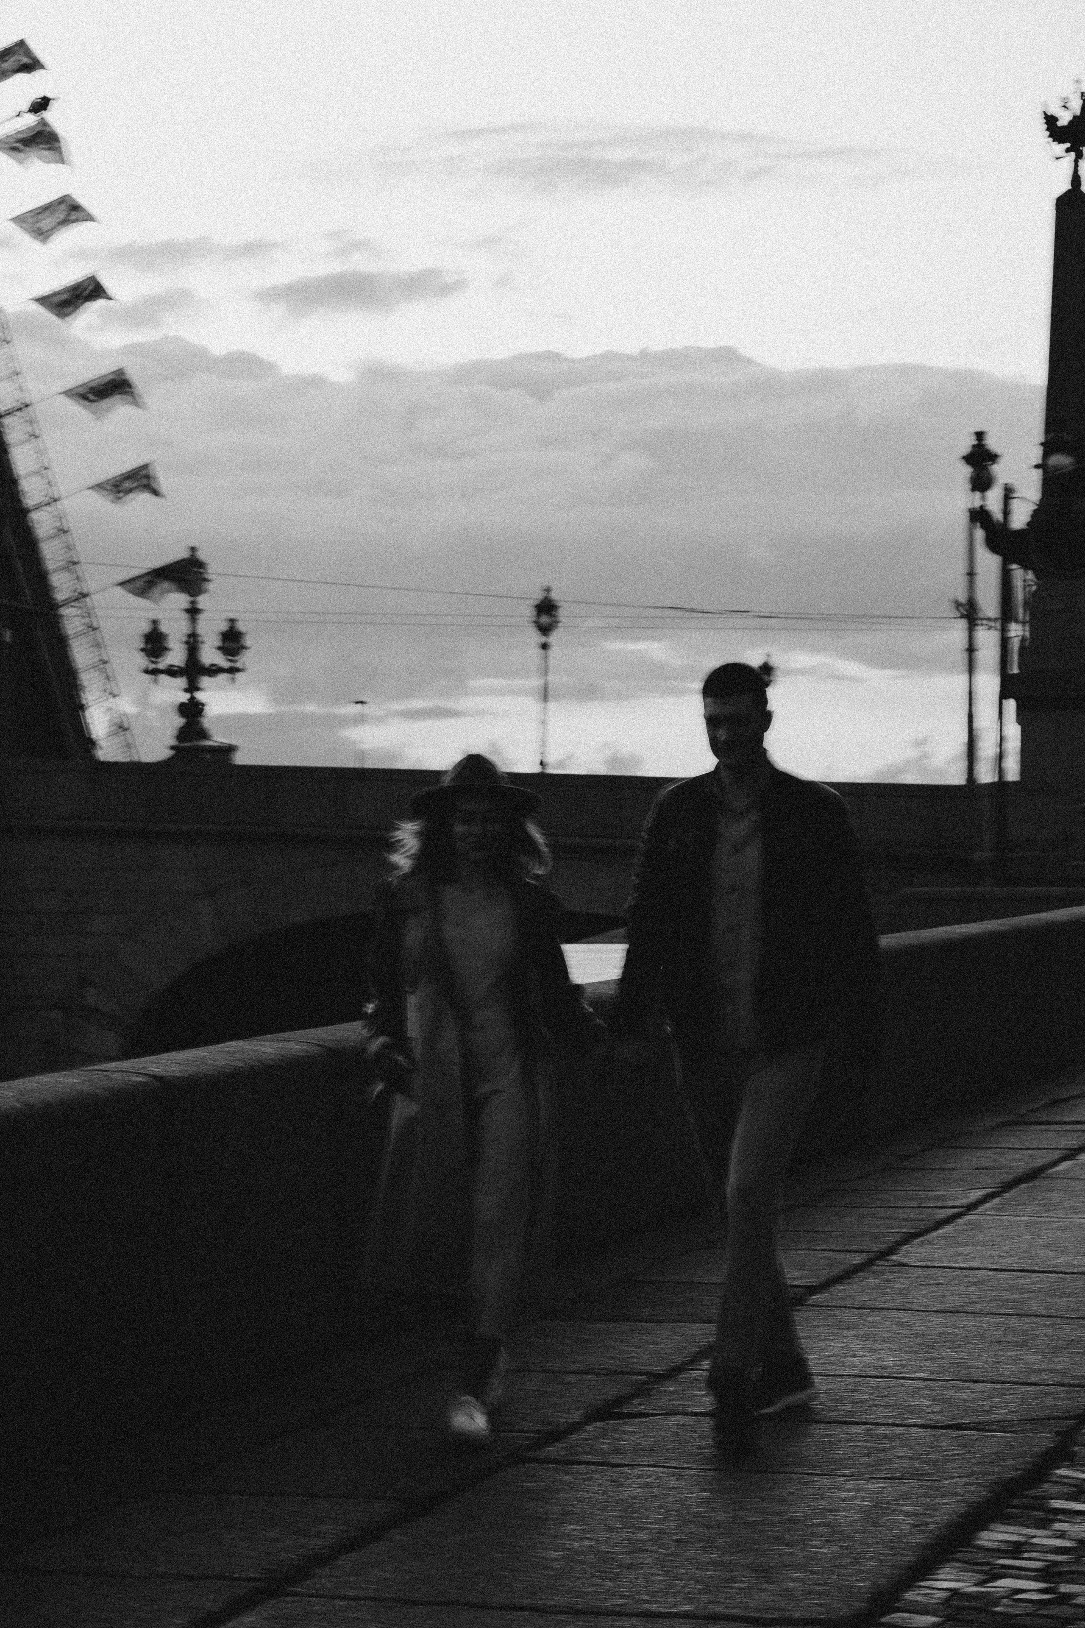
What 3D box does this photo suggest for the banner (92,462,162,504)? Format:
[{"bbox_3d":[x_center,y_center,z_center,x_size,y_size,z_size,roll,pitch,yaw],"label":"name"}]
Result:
[{"bbox_3d":[-10.095,-8.036,91.200,1.930,1.000,0.400,0,-2,24],"label":"banner"}]

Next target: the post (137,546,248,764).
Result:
[{"bbox_3d":[-8.314,-3.822,89.500,2.800,5.180,1.150,0,-2,27],"label":"post"}]

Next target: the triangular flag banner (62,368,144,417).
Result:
[{"bbox_3d":[-10.721,-10.252,91.400,2.100,1.180,0.400,0,-2,24],"label":"triangular flag banner"}]

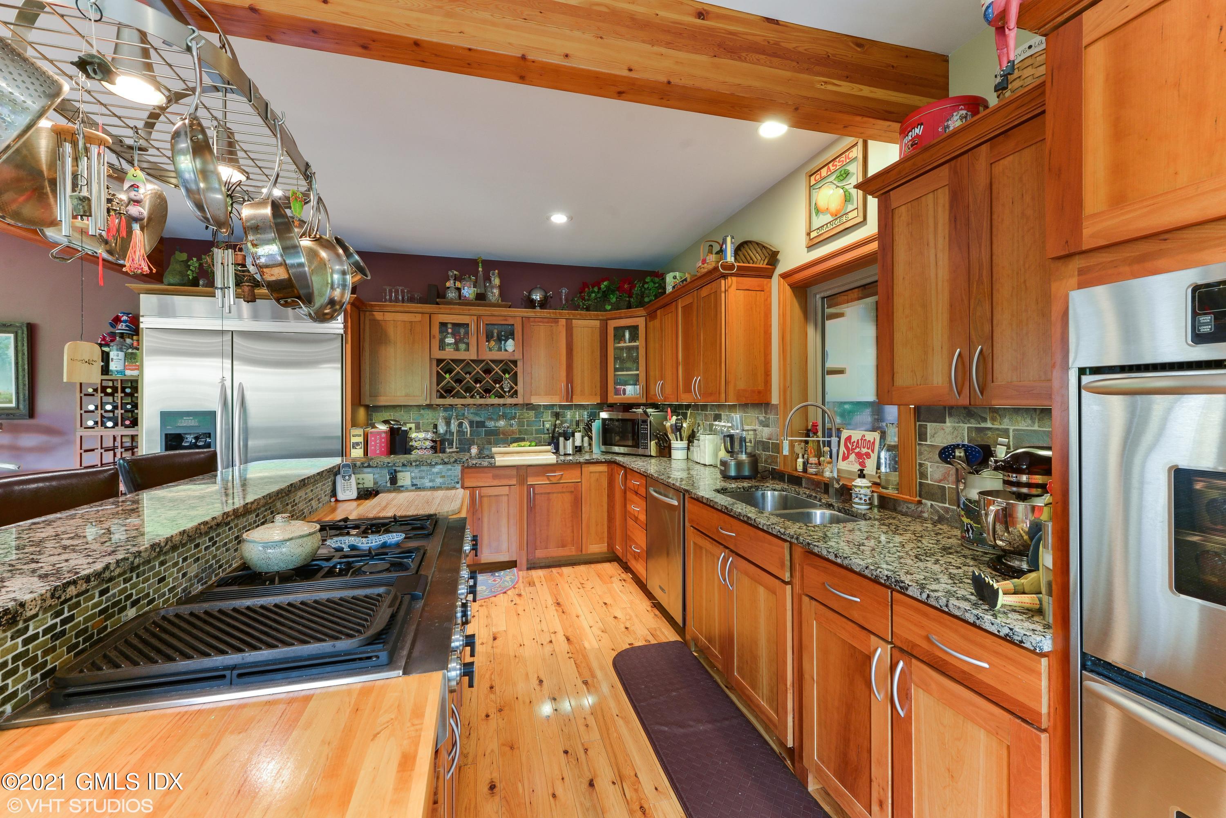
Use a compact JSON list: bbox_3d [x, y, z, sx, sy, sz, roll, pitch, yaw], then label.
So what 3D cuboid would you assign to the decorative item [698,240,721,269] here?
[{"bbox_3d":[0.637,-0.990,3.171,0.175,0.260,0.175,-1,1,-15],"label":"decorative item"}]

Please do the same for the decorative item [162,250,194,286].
[{"bbox_3d":[-3.059,-0.984,3.369,0.190,0.290,0.190,-1,1,-32],"label":"decorative item"}]

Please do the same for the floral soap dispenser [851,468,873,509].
[{"bbox_3d":[1.019,0.324,1.947,0.080,0.163,0.080,-1,1,-21],"label":"floral soap dispenser"}]

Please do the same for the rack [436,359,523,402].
[{"bbox_3d":[-1.207,-0.236,4.264,0.724,0.376,0.305,0,1,-16],"label":"rack"}]

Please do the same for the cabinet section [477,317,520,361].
[{"bbox_3d":[-1.024,-0.620,4.319,0.384,0.368,0.330,-1,1,-15],"label":"cabinet section"}]

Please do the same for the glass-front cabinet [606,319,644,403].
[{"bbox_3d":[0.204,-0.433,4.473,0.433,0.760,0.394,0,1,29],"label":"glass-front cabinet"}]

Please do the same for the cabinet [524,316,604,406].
[{"bbox_3d":[-0.482,-0.431,4.478,0.724,0.760,0.325,0,1,-16],"label":"cabinet"}]

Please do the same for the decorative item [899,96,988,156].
[{"bbox_3d":[1.118,-0.895,1.625,0.246,0.182,0.246,-1,1,-40],"label":"decorative item"}]

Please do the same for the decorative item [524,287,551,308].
[{"bbox_3d":[-0.662,-0.961,4.217,0.240,0.245,0.170,-1,1,-15],"label":"decorative item"}]

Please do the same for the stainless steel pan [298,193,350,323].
[{"bbox_3d":[-0.955,-0.492,1.522,0.271,0.433,0.108,2,6,16],"label":"stainless steel pan"}]

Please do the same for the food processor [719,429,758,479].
[{"bbox_3d":[0.732,0.243,2.797,0.215,0.310,0.175,0,1,1],"label":"food processor"}]

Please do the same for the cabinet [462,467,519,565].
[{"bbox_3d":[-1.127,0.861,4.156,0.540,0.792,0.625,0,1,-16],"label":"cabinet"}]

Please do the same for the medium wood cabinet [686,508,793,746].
[{"bbox_3d":[0.834,0.881,2.309,0.620,0.792,0.935,0,1,-16],"label":"medium wood cabinet"}]

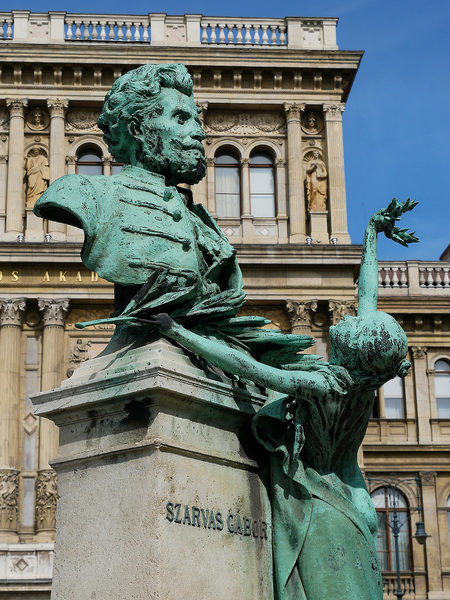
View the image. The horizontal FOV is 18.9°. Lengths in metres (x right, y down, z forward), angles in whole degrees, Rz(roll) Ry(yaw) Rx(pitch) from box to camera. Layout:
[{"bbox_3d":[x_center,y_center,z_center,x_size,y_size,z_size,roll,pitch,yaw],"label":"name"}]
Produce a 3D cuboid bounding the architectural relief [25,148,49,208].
[{"bbox_3d":[-6.539,-4.150,47.168,0.799,2.312,0.650,0,-19,-4],"label":"architectural relief"}]

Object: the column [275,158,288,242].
[{"bbox_3d":[2.127,-3.761,50.966,0.430,3.272,0.330,0,-17,-5],"label":"column"}]

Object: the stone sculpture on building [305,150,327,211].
[{"bbox_3d":[3.264,-4.162,47.958,0.725,2.332,0.620,0,-19,-4],"label":"stone sculpture on building"}]

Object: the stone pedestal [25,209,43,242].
[{"bbox_3d":[-6.539,-2.485,46.487,0.634,1.237,0.620,0,-19,-4],"label":"stone pedestal"}]

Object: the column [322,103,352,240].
[{"bbox_3d":[3.978,-4.442,48.005,0.778,5.467,0.700,0,-19,-4],"label":"column"}]

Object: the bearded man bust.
[{"bbox_3d":[-0.320,-0.361,5.200,0.620,0.978,0.860,-17,-23,41],"label":"bearded man bust"}]

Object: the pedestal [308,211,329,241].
[{"bbox_3d":[3.277,-2.467,47.267,0.610,1.239,0.620,0,-19,-4],"label":"pedestal"}]

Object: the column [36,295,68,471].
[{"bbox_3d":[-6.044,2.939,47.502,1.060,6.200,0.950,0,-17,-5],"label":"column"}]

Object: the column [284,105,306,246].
[{"bbox_3d":[2.650,-4.837,50.985,0.760,5.483,0.680,0,-17,-5],"label":"column"}]

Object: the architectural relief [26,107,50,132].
[{"bbox_3d":[-7.107,-6.845,50.989,0.880,0.900,0.220,0,-17,-5],"label":"architectural relief"}]

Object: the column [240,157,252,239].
[{"bbox_3d":[0.758,-3.507,47.796,0.370,3.253,0.380,0,-19,-4],"label":"column"}]

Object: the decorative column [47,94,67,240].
[{"bbox_3d":[-5.817,-4.495,47.239,0.748,5.438,0.750,0,-19,-4],"label":"decorative column"}]

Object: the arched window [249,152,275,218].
[{"bbox_3d":[1.382,-4.354,51.343,0.887,2.603,0.200,0,-17,-5],"label":"arched window"}]

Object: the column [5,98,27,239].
[{"bbox_3d":[-7.739,-4.888,50.000,0.760,5.333,0.680,0,-17,-5],"label":"column"}]

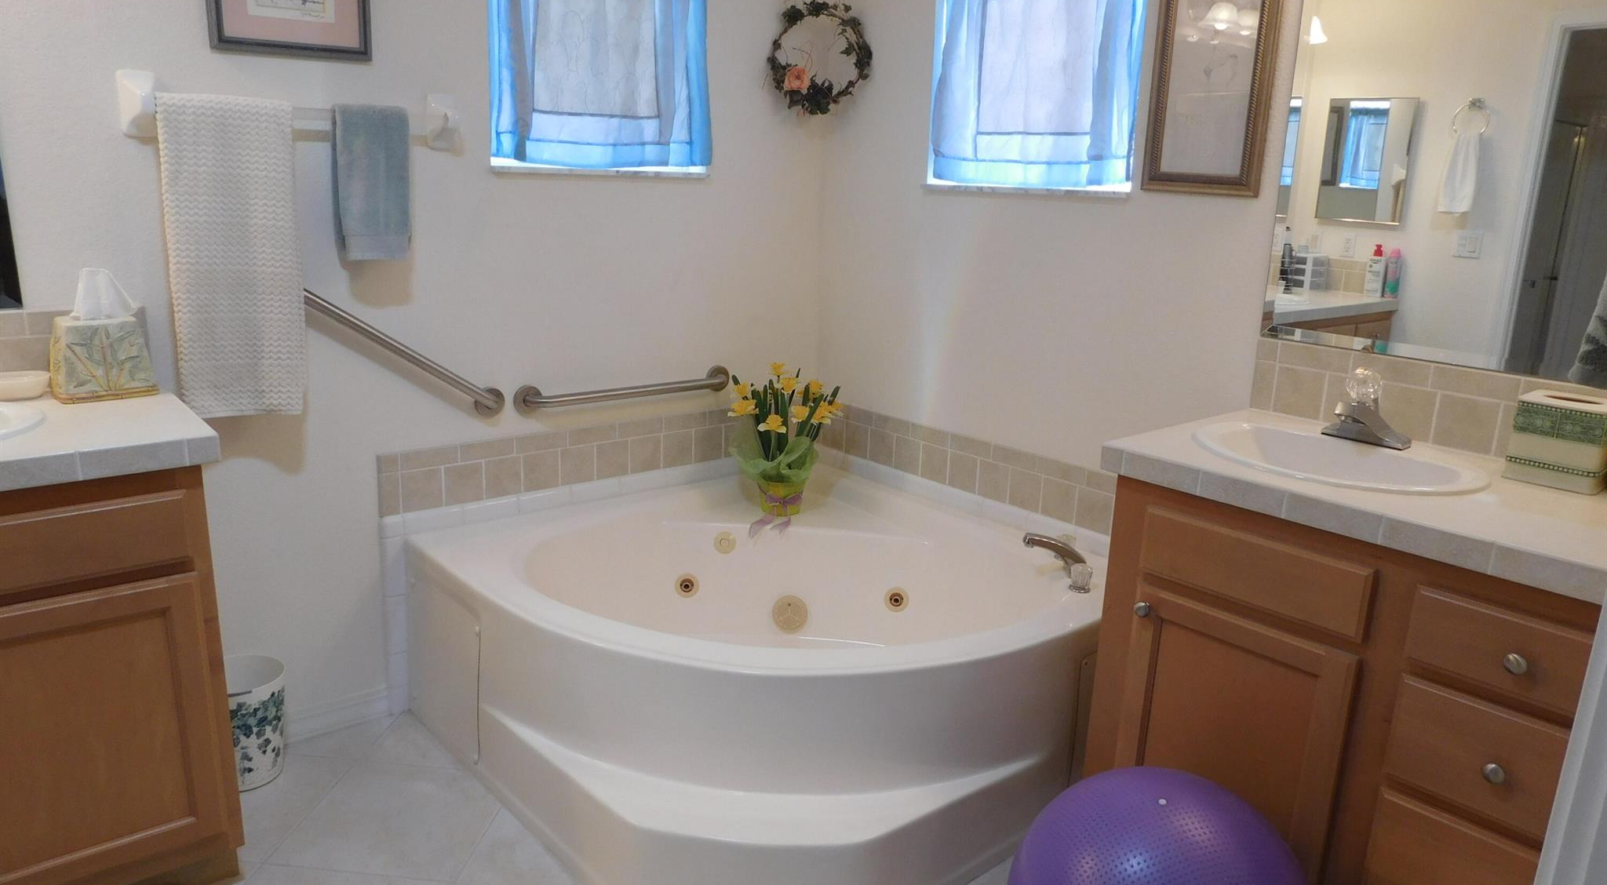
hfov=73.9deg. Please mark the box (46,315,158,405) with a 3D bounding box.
[{"bbox_3d":[-1.383,-0.168,2.109,0.158,0.149,0.148,-10,19,-39],"label":"box"}]

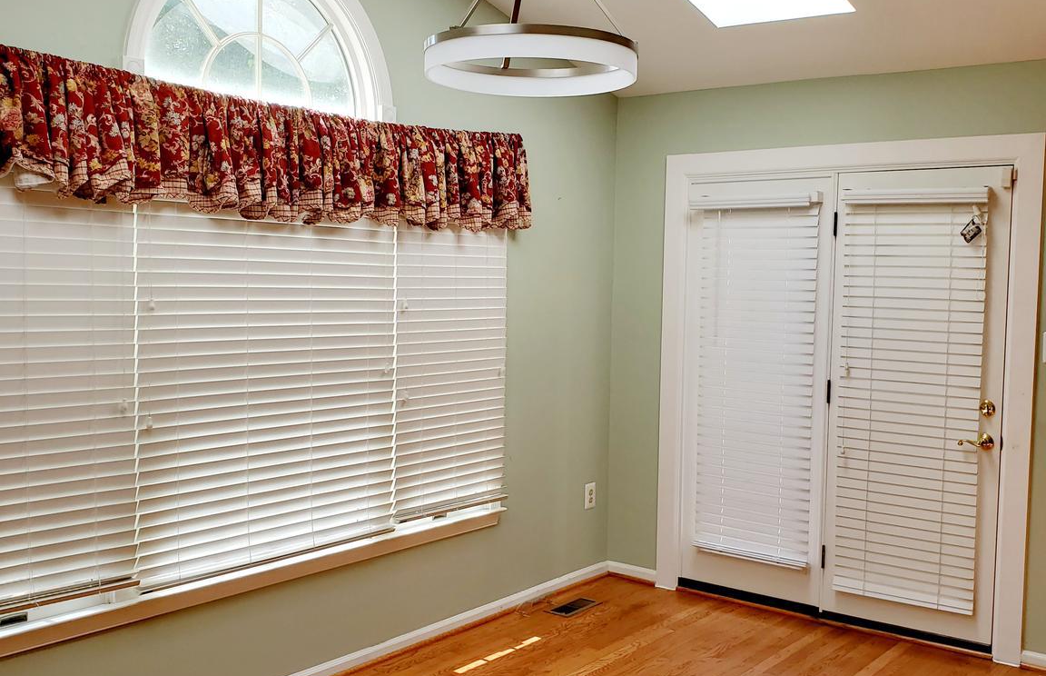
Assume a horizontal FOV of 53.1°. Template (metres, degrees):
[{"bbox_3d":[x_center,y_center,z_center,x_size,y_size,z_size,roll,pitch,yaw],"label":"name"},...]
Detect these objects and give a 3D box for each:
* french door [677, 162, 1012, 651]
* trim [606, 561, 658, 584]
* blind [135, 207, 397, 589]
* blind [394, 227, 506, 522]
[{"bbox_3d":[1.353,0.264,4.681,1.497,2.010,0.100,4,5,39],"label":"french door"},{"bbox_3d":[0.553,1.199,5.359,0.290,0.080,0.020,4,5,39],"label":"trim"},{"bbox_3d":[-0.864,0.081,3.695,0.060,1.420,1.103,4,5,39],"label":"blind"},{"bbox_3d":[-0.301,0.033,4.379,0.060,1.395,0.670,4,5,39],"label":"blind"}]

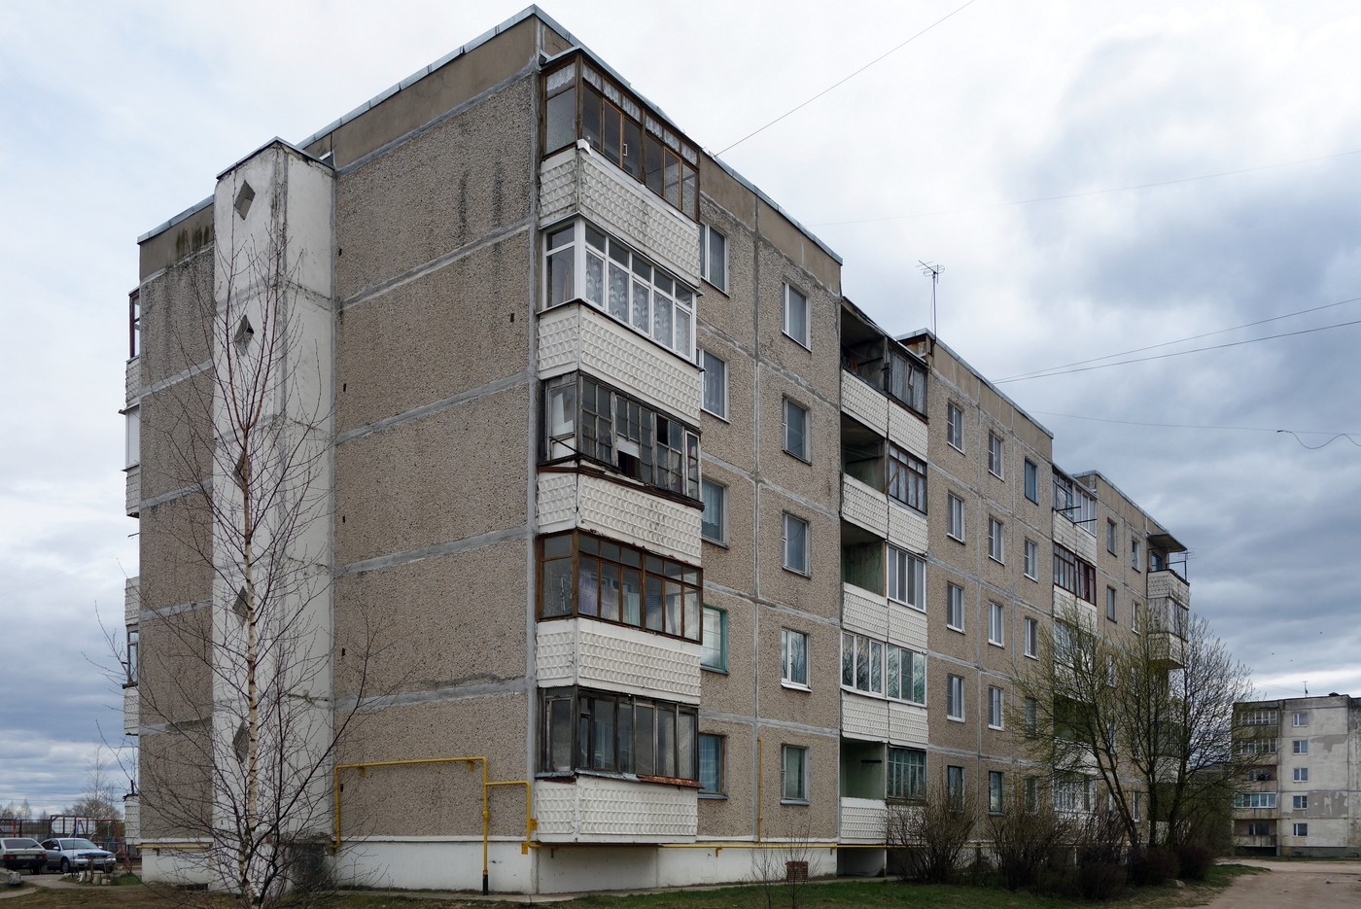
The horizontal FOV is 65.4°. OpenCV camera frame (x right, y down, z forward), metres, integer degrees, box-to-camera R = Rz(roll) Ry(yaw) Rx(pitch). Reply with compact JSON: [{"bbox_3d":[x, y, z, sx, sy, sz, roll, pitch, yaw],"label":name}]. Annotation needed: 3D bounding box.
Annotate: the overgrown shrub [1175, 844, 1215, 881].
[{"bbox_3d":[18.428,14.620,38.000,1.120,1.240,1.050,-9,-21,26],"label":"overgrown shrub"}]

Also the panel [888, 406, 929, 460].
[{"bbox_3d":[6.848,-0.645,31.800,0.150,1.080,2.500,-14,-23,35],"label":"panel"}]

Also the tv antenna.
[{"bbox_3d":[7.762,-4.857,32.800,0.600,2.200,0.950,-18,-26,41],"label":"tv antenna"}]

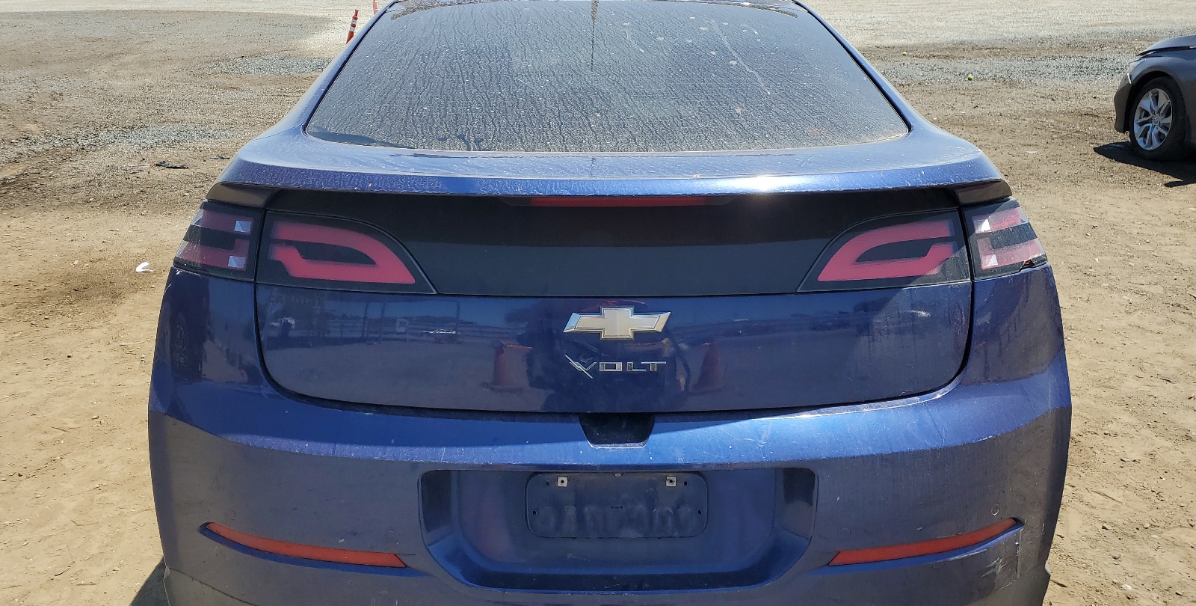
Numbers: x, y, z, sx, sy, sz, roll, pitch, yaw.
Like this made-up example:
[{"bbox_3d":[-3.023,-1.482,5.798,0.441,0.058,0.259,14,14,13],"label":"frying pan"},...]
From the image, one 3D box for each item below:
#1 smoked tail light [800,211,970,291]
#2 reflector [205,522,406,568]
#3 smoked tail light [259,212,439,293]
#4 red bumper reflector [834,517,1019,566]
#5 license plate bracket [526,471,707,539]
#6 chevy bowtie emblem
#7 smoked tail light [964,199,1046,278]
[{"bbox_3d":[0.457,-0.076,1.409,0.288,0.107,0.062,-5,21,-13],"label":"smoked tail light"},{"bbox_3d":[-0.475,0.390,1.451,0.362,0.035,0.040,5,21,13],"label":"reflector"},{"bbox_3d":[-0.404,-0.081,1.440,0.290,0.117,0.060,3,8,8],"label":"smoked tail light"},{"bbox_3d":[0.575,0.409,1.569,0.340,0.052,0.048,-5,21,-14],"label":"red bumper reflector"},{"bbox_3d":[0.031,0.335,1.487,0.293,0.122,0.020,-1,19,-1],"label":"license plate bracket"},{"bbox_3d":[0.029,0.033,1.396,0.166,0.054,0.014,-1,10,-1],"label":"chevy bowtie emblem"},{"bbox_3d":[0.700,-0.108,1.514,0.215,0.114,0.105,-8,22,-21],"label":"smoked tail light"}]

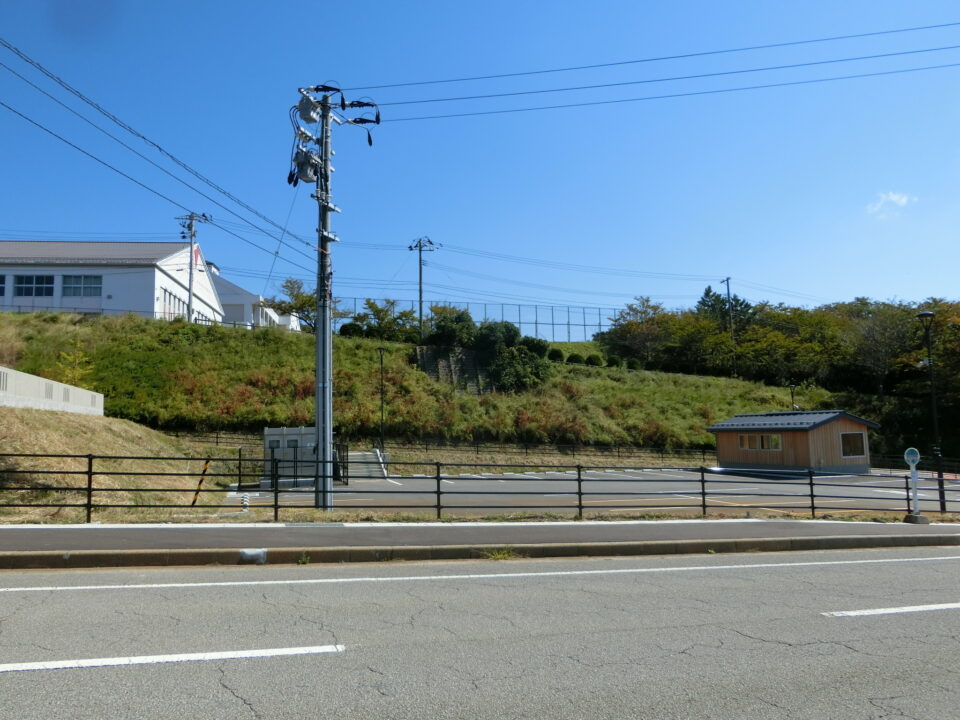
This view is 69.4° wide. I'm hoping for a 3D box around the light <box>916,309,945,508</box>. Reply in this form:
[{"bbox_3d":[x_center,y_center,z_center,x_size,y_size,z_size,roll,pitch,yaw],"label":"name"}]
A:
[{"bbox_3d":[12.779,1.419,19.493,0.550,5.695,0.550,-3,-6,19],"label":"light"}]

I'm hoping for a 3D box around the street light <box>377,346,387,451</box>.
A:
[{"bbox_3d":[-5.374,2.121,38.097,0.500,5.768,0.500,-1,-6,0],"label":"street light"}]

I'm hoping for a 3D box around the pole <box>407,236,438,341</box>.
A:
[{"bbox_3d":[-5.116,-6.335,61.497,2.400,9.464,1.500,-1,-6,-6],"label":"pole"}]

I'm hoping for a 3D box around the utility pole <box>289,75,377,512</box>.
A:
[{"bbox_3d":[-3.334,-1.492,15.827,1.600,9.810,1.900,-3,-6,18],"label":"utility pole"}]

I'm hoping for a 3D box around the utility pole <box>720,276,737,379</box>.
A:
[{"bbox_3d":[23.399,-3.151,64.484,0.500,9.400,1.500,1,-6,-19],"label":"utility pole"}]

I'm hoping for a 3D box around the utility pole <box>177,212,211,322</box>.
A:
[{"bbox_3d":[-23.072,-7.436,55.462,2.500,8.973,1.600,1,-6,-18],"label":"utility pole"}]

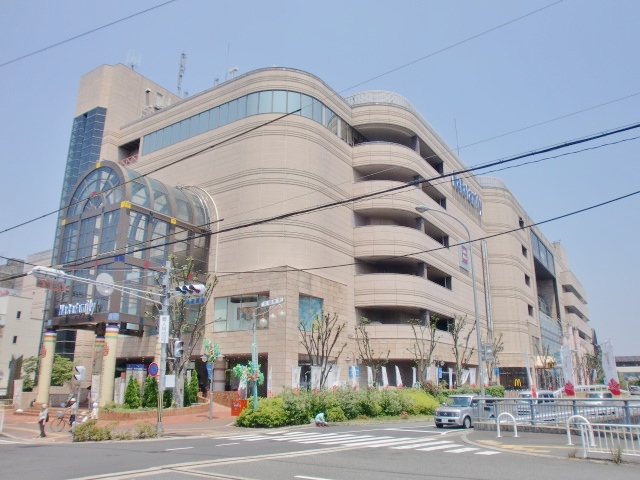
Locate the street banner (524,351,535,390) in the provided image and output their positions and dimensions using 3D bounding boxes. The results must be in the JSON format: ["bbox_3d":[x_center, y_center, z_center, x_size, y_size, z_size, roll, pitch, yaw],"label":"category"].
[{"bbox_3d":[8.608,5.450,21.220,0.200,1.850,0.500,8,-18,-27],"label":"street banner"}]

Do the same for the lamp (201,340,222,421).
[{"bbox_3d":[-7.434,9.613,35.729,1.400,5.350,0.600,-2,-17,8],"label":"lamp"}]

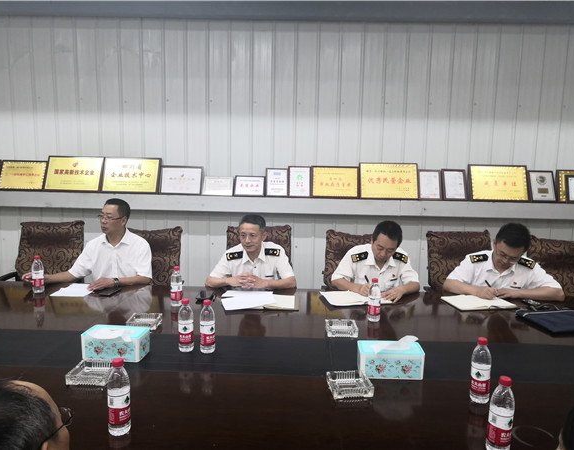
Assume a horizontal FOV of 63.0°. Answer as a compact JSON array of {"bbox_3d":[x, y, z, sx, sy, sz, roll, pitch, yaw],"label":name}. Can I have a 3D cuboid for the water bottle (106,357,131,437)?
[{"bbox_3d":[-0.505,0.515,1.408,0.066,0.227,0.066,1,7,1],"label":"water bottle"}]

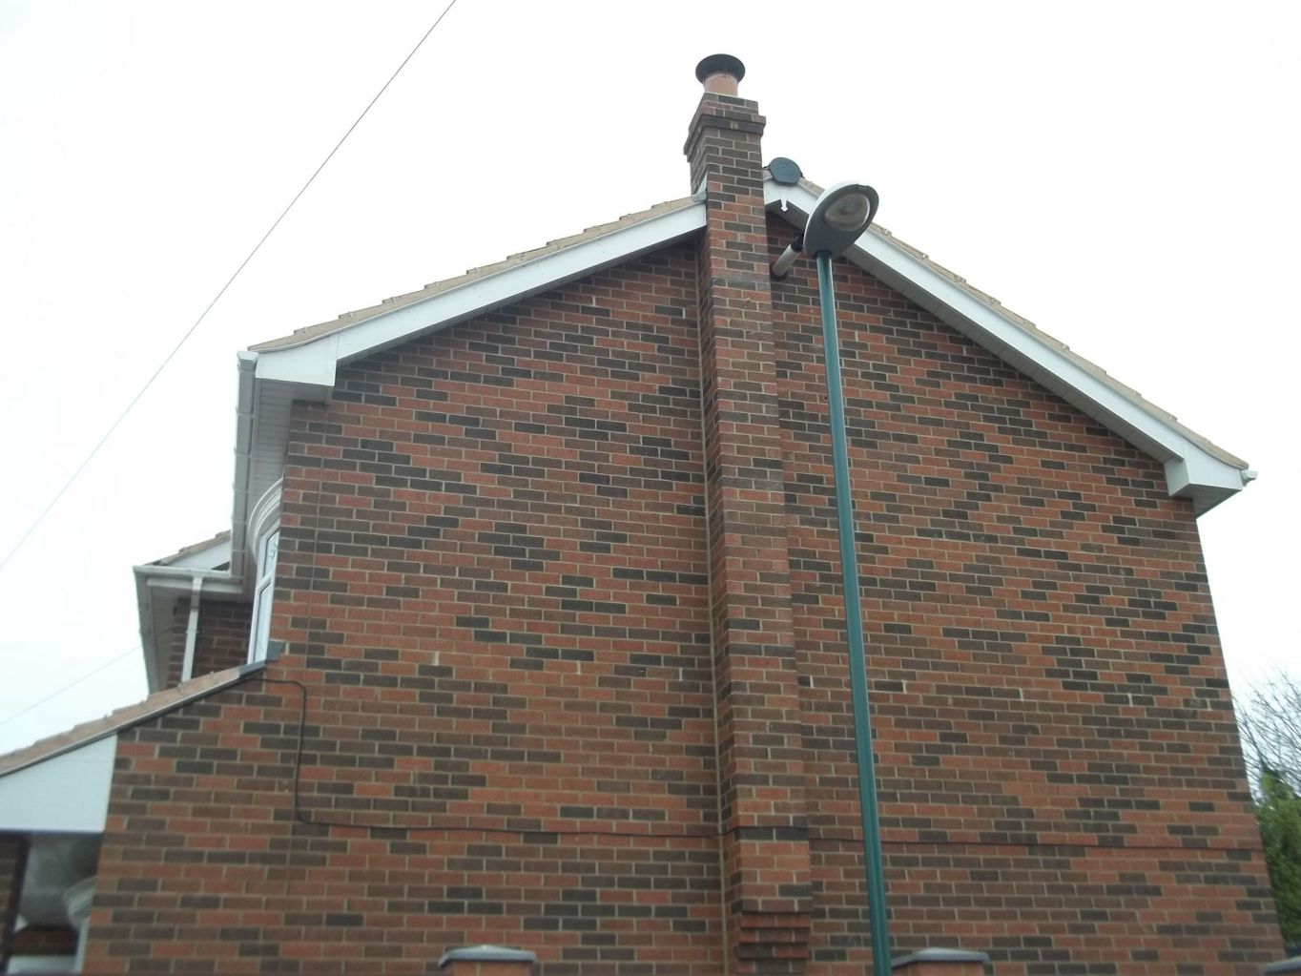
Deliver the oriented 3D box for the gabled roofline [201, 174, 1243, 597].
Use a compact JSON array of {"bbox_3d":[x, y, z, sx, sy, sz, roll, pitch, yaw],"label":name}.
[{"bbox_3d":[0.402,-0.595,11.839,7.610,2.380,4.390,6,-24,-16],"label":"gabled roofline"}]

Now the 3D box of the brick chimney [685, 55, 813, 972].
[{"bbox_3d":[0.622,-0.041,9.363,0.520,7.200,0.520,6,-24,-16],"label":"brick chimney"}]

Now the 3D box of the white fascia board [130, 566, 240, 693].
[{"bbox_3d":[-4.736,1.611,13.941,0.960,0.230,4.470,6,-24,-16],"label":"white fascia board"}]

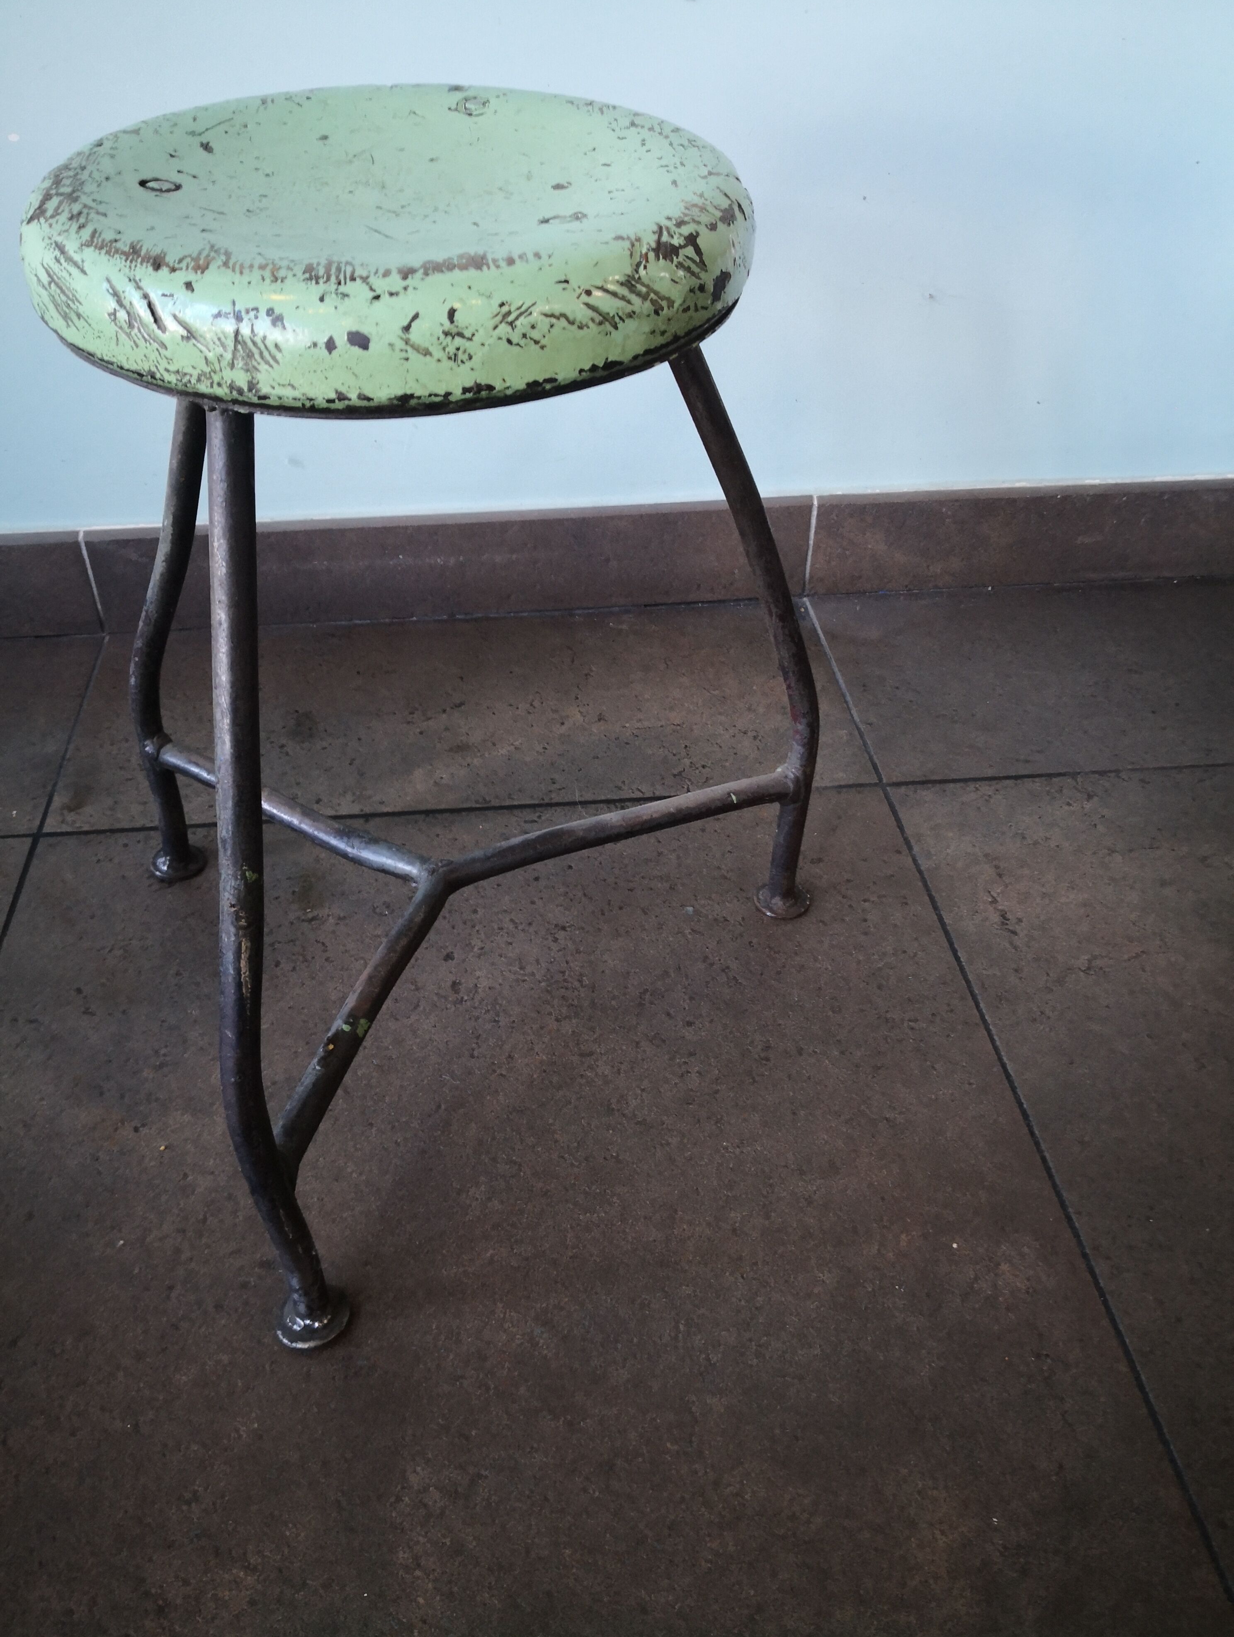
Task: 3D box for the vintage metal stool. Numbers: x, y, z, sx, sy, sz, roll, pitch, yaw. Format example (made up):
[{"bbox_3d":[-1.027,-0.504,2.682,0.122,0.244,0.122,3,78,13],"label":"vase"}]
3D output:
[{"bbox_3d":[-0.108,-0.040,0.597,0.446,0.472,0.379,5,41,5],"label":"vintage metal stool"}]

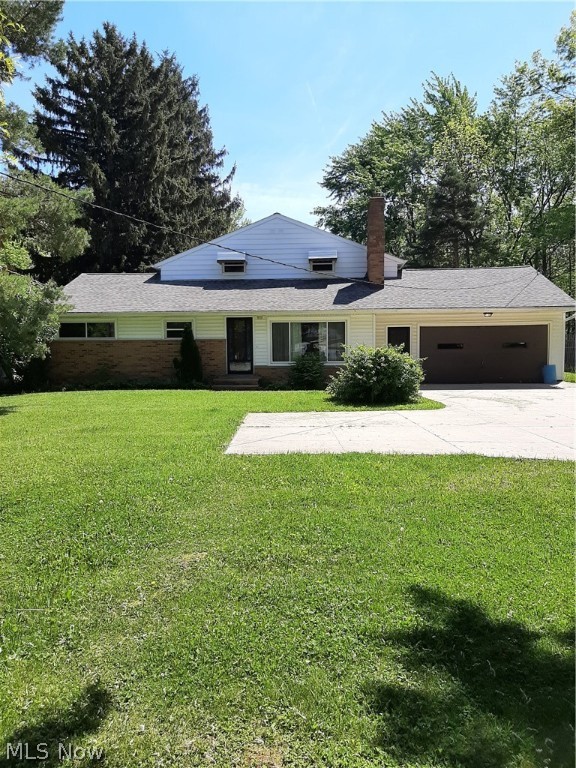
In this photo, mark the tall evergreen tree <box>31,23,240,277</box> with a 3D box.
[{"bbox_3d":[-9.093,-10.928,34.394,12.500,20.507,12.000,0,4,1],"label":"tall evergreen tree"}]

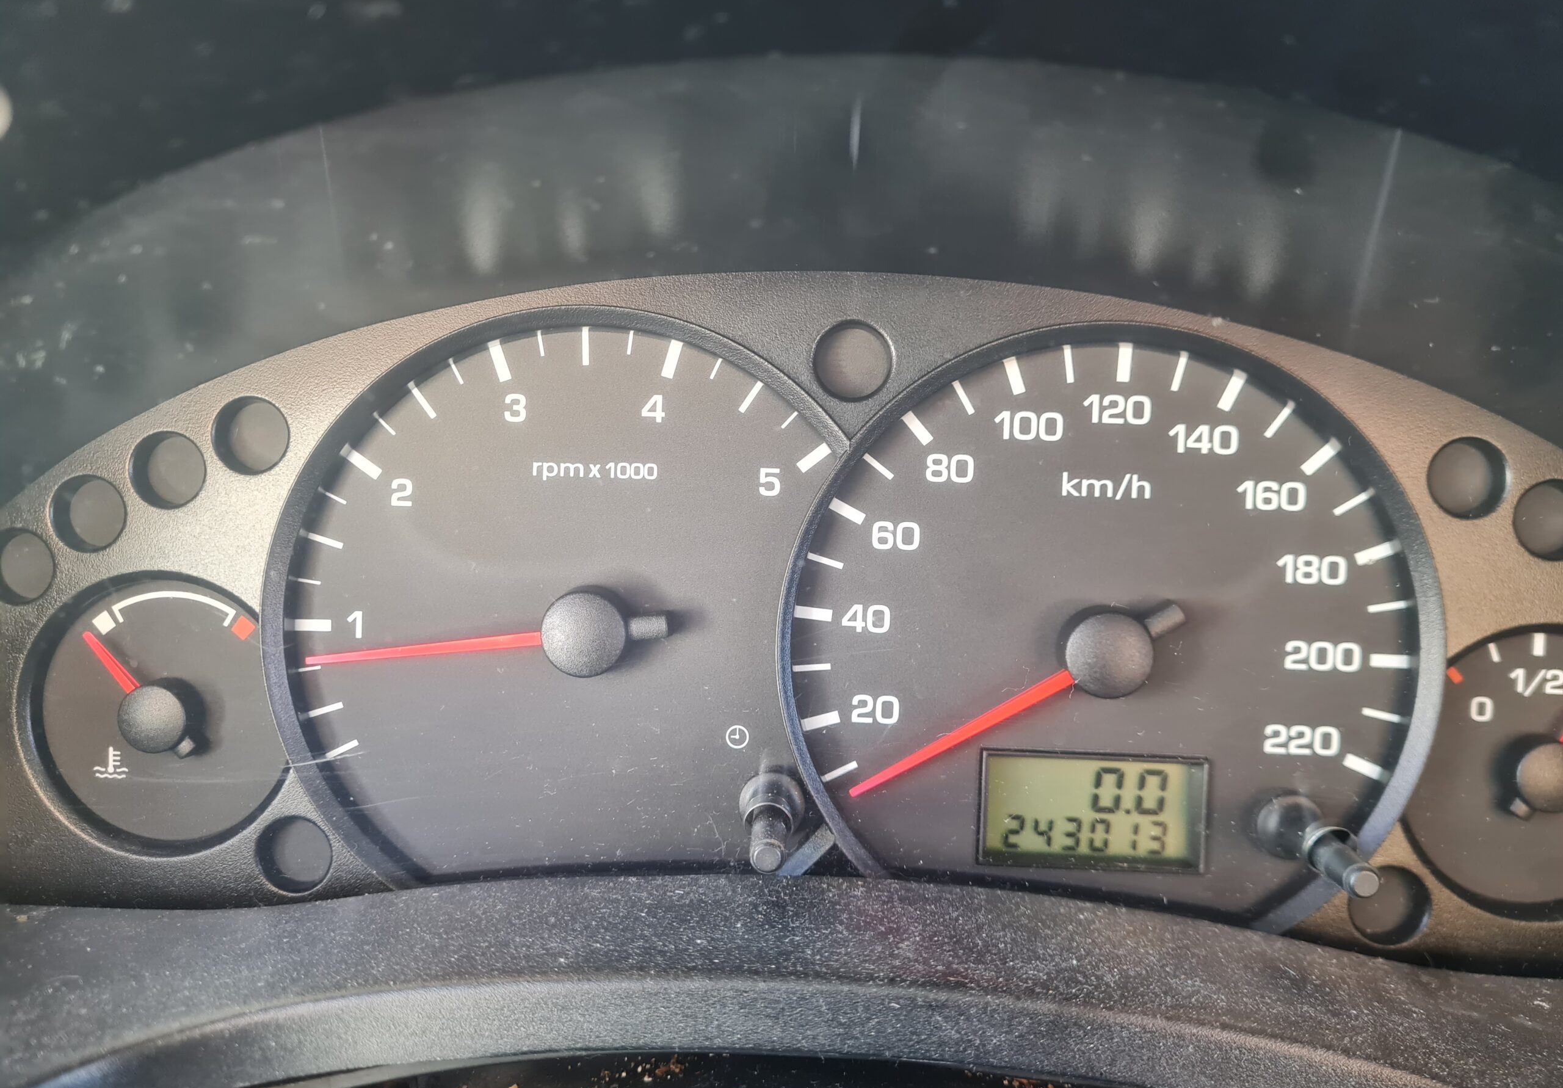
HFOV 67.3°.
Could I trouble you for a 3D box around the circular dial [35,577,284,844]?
[{"bbox_3d":[-0.114,0.031,0.215,0.046,0.048,0.012,3,4,1],"label":"circular dial"}]

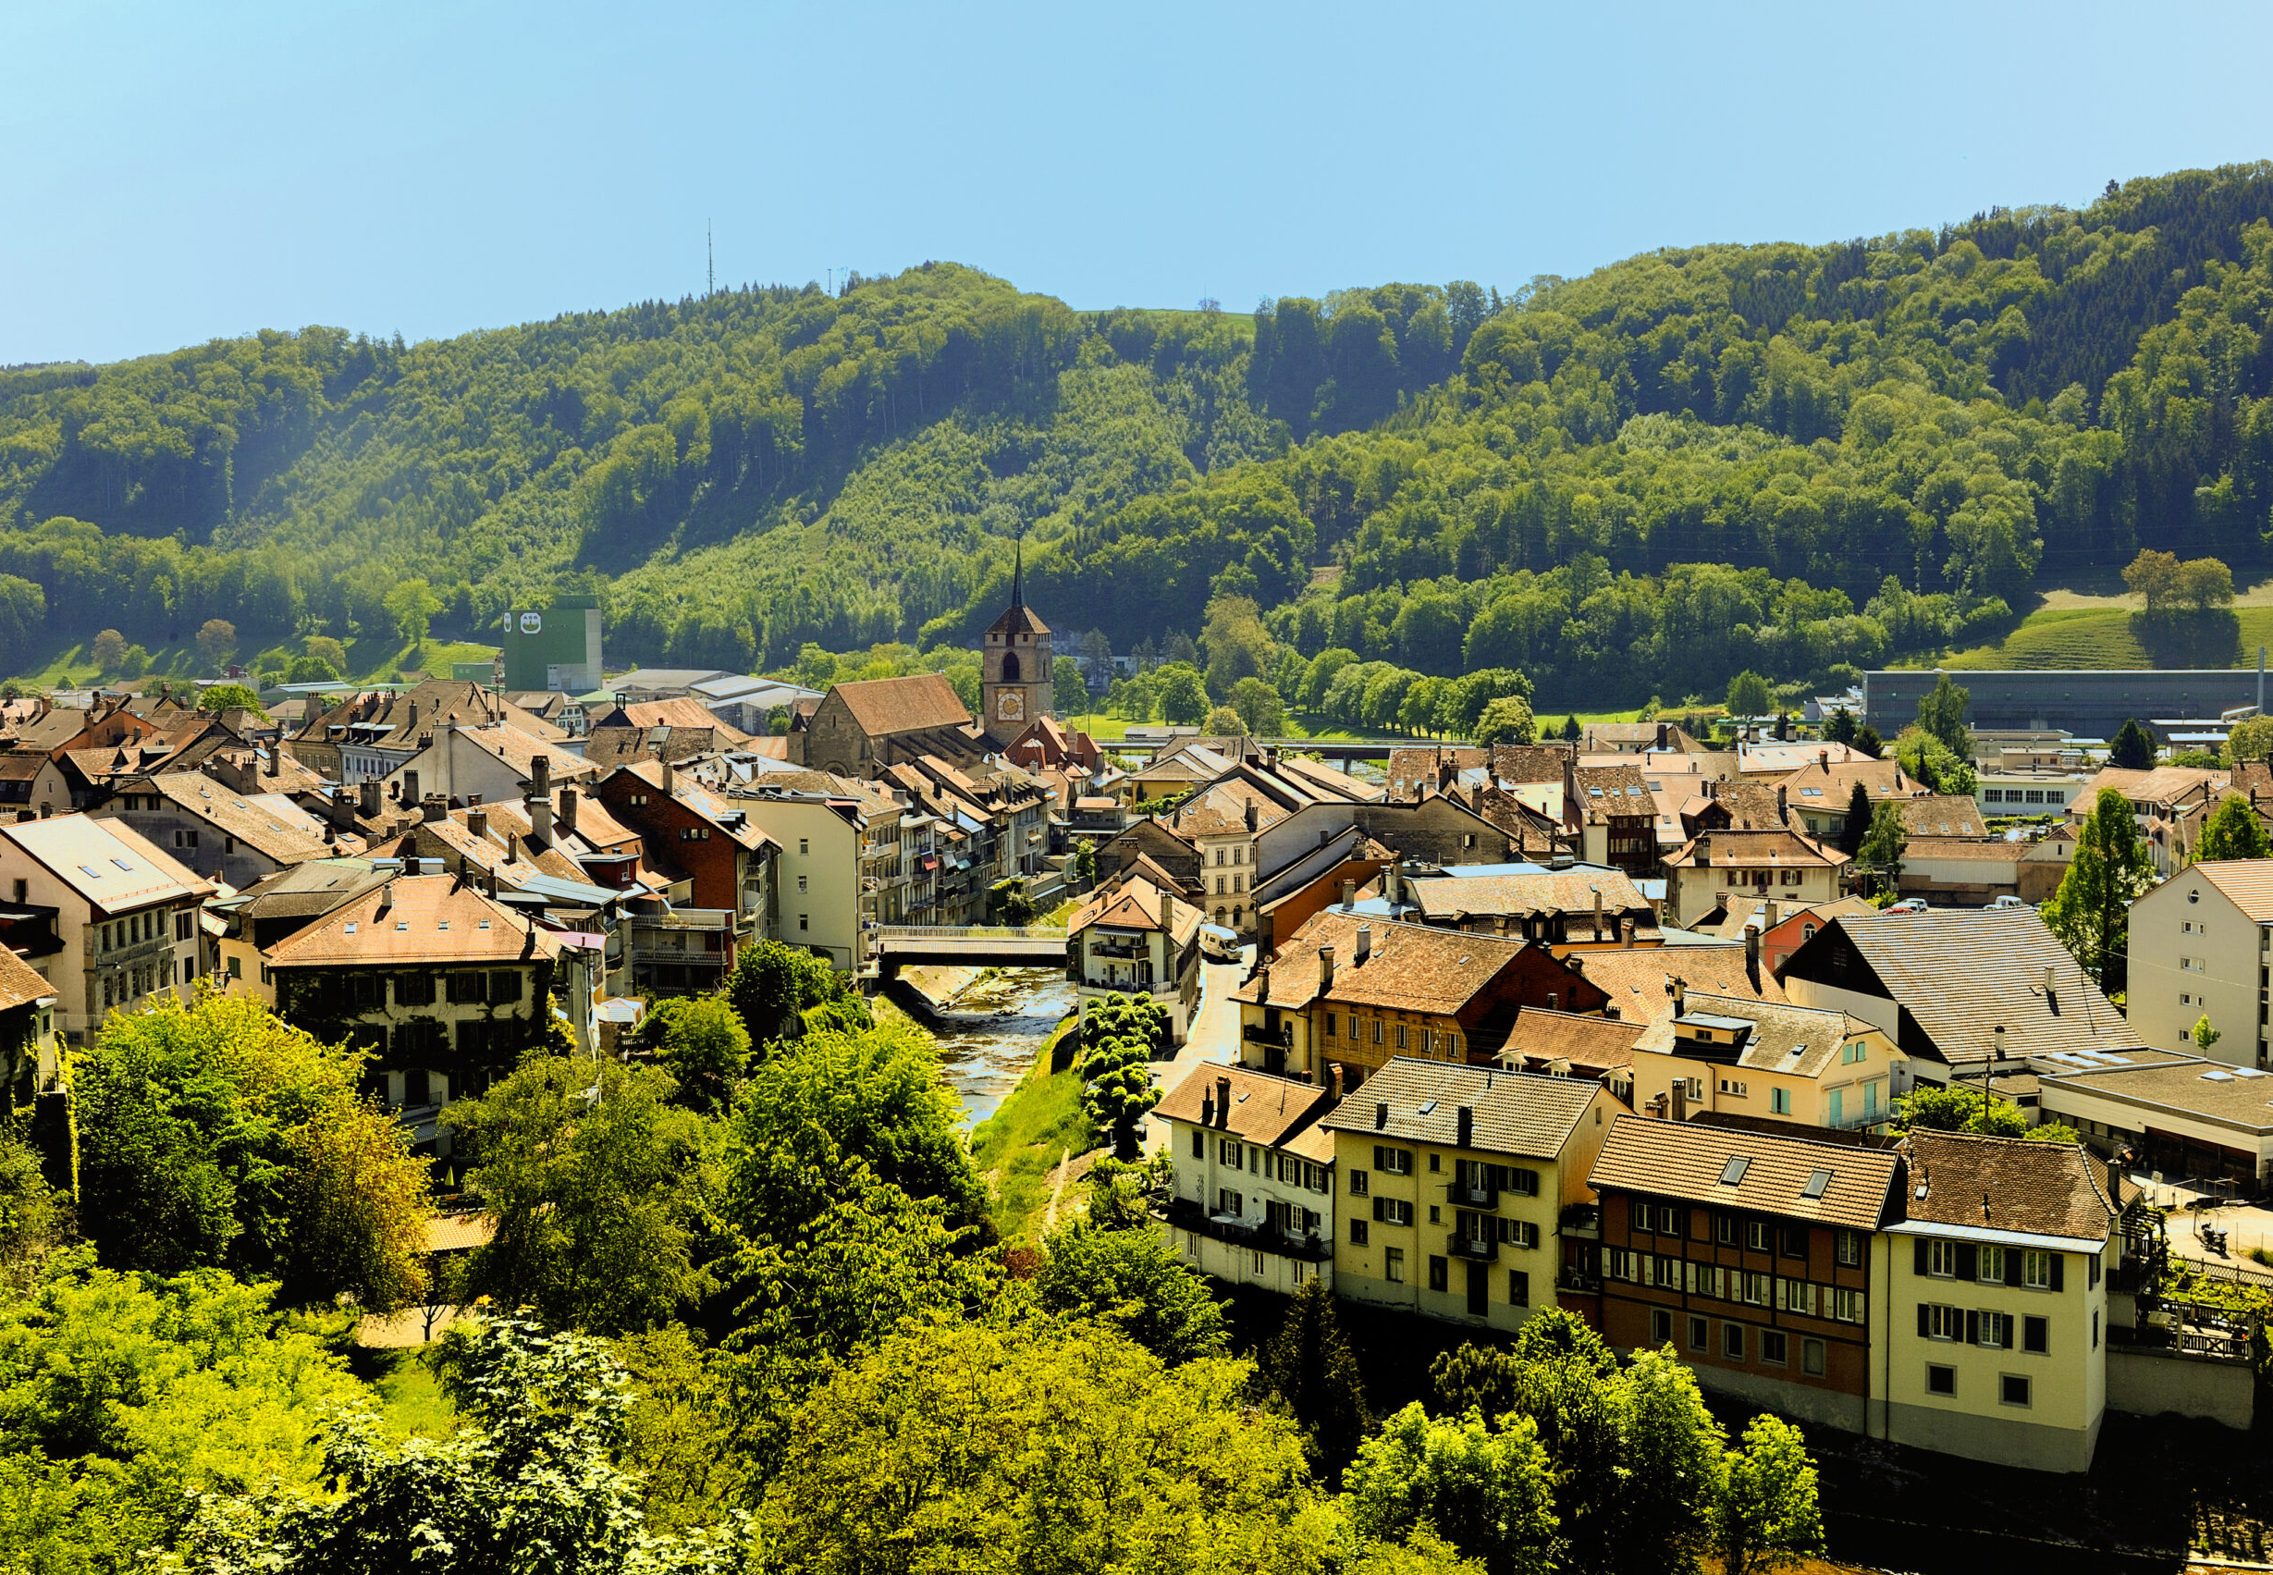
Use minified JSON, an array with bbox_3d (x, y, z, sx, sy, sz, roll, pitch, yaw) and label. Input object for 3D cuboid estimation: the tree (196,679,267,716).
[{"bbox_3d":[-199.820,-15.480,610.630,15.620,16.900,15.620,-2,4,-18],"label":"tree"}]

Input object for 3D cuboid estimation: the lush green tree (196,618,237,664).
[{"bbox_3d":[-266.700,-42.330,800.000,11.790,13.280,11.790,-1,5,0],"label":"lush green tree"}]

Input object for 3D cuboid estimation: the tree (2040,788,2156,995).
[{"bbox_3d":[81.960,9.380,235.710,9.110,18.960,9.110,1,5,19],"label":"tree"}]

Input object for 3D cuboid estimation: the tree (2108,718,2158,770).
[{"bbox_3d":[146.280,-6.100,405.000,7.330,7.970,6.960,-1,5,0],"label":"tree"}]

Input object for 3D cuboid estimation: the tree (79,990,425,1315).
[{"bbox_3d":[-47.360,19.680,148.000,18.470,16.310,15.700,-1,5,0],"label":"tree"}]

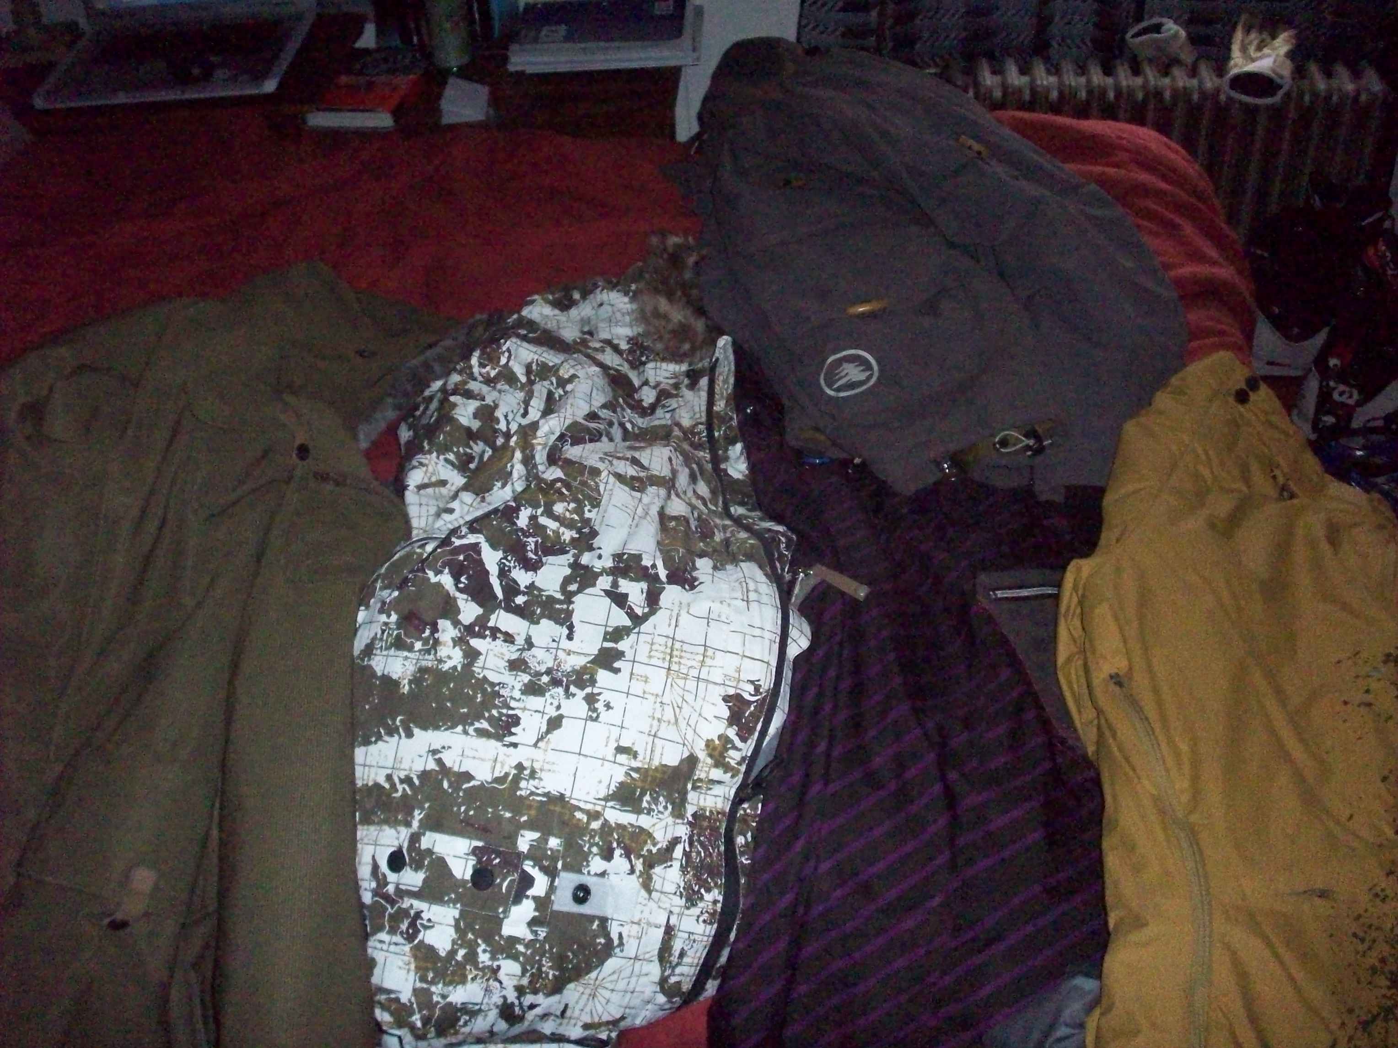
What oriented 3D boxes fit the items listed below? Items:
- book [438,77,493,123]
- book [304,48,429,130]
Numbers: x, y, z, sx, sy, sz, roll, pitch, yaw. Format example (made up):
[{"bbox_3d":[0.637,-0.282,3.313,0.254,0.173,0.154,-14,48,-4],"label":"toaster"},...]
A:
[{"bbox_3d":[-0.335,-0.609,2.136,0.061,0.028,0.095,-4,43,3],"label":"book"},{"bbox_3d":[-0.479,-0.638,2.185,0.130,0.026,0.195,2,43,9],"label":"book"}]

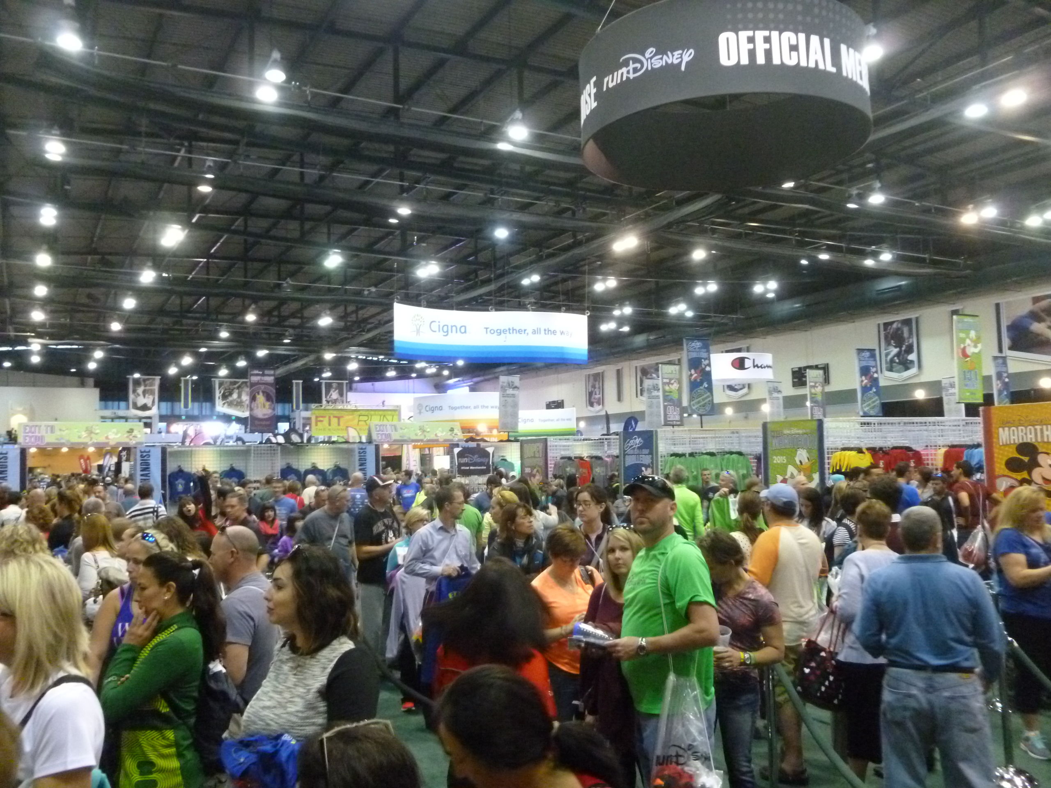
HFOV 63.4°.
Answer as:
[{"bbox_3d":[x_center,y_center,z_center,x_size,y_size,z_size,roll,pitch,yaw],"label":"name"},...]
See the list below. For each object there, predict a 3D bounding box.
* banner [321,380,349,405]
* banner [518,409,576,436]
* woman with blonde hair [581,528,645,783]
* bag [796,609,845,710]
[{"bbox_3d":[-16.168,0.382,72.000,2.400,3.050,0.080,1,-4,-28],"label":"banner"},{"bbox_3d":[0.792,1.371,40.000,0.100,1.300,4.800,3,-6,-38],"label":"banner"},{"bbox_3d":[0.466,1.429,4.006,0.470,1.600,0.320,-3,-5,21],"label":"woman with blonde hair"},{"bbox_3d":[1.623,1.457,4.650,0.290,0.530,0.160,-3,-5,23],"label":"bag"}]

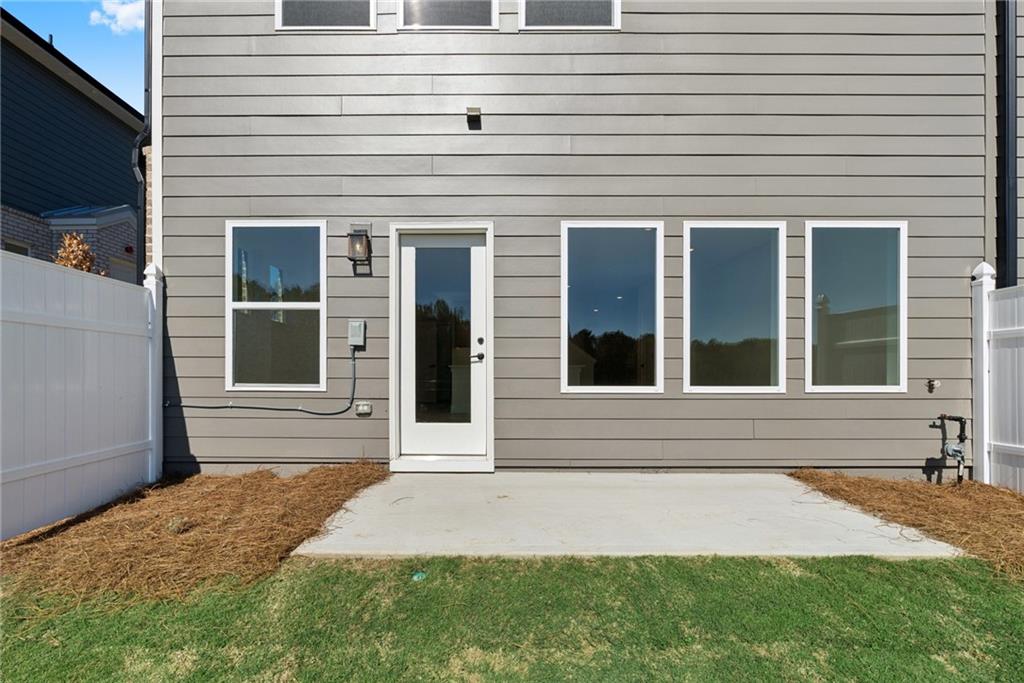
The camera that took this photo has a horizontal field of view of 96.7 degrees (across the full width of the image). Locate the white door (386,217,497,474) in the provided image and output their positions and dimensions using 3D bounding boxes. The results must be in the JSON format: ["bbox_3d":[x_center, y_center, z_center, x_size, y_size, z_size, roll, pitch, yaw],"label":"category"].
[{"bbox_3d":[-0.612,0.049,4.045,0.915,2.192,0.150,0,0,0],"label":"white door"}]

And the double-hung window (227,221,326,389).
[{"bbox_3d":[-2.064,-0.310,4.027,0.886,1.495,0.090,0,0,0],"label":"double-hung window"}]

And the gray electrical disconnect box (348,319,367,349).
[{"bbox_3d":[-1.343,-0.078,3.960,0.140,0.230,0.075,0,0,0],"label":"gray electrical disconnect box"}]

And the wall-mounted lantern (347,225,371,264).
[{"bbox_3d":[-1.310,-0.845,3.910,0.160,0.300,0.160,0,0,0],"label":"wall-mounted lantern"}]

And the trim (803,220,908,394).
[{"bbox_3d":[2.995,-0.299,4.003,0.885,1.496,0.090,0,0,0],"label":"trim"}]

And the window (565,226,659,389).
[{"bbox_3d":[0.874,-0.297,4.013,0.897,1.501,0.090,0,0,0],"label":"window"}]

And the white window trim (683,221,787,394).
[{"bbox_3d":[1.940,-0.297,4.008,0.893,1.499,0.090,0,0,0],"label":"white window trim"}]

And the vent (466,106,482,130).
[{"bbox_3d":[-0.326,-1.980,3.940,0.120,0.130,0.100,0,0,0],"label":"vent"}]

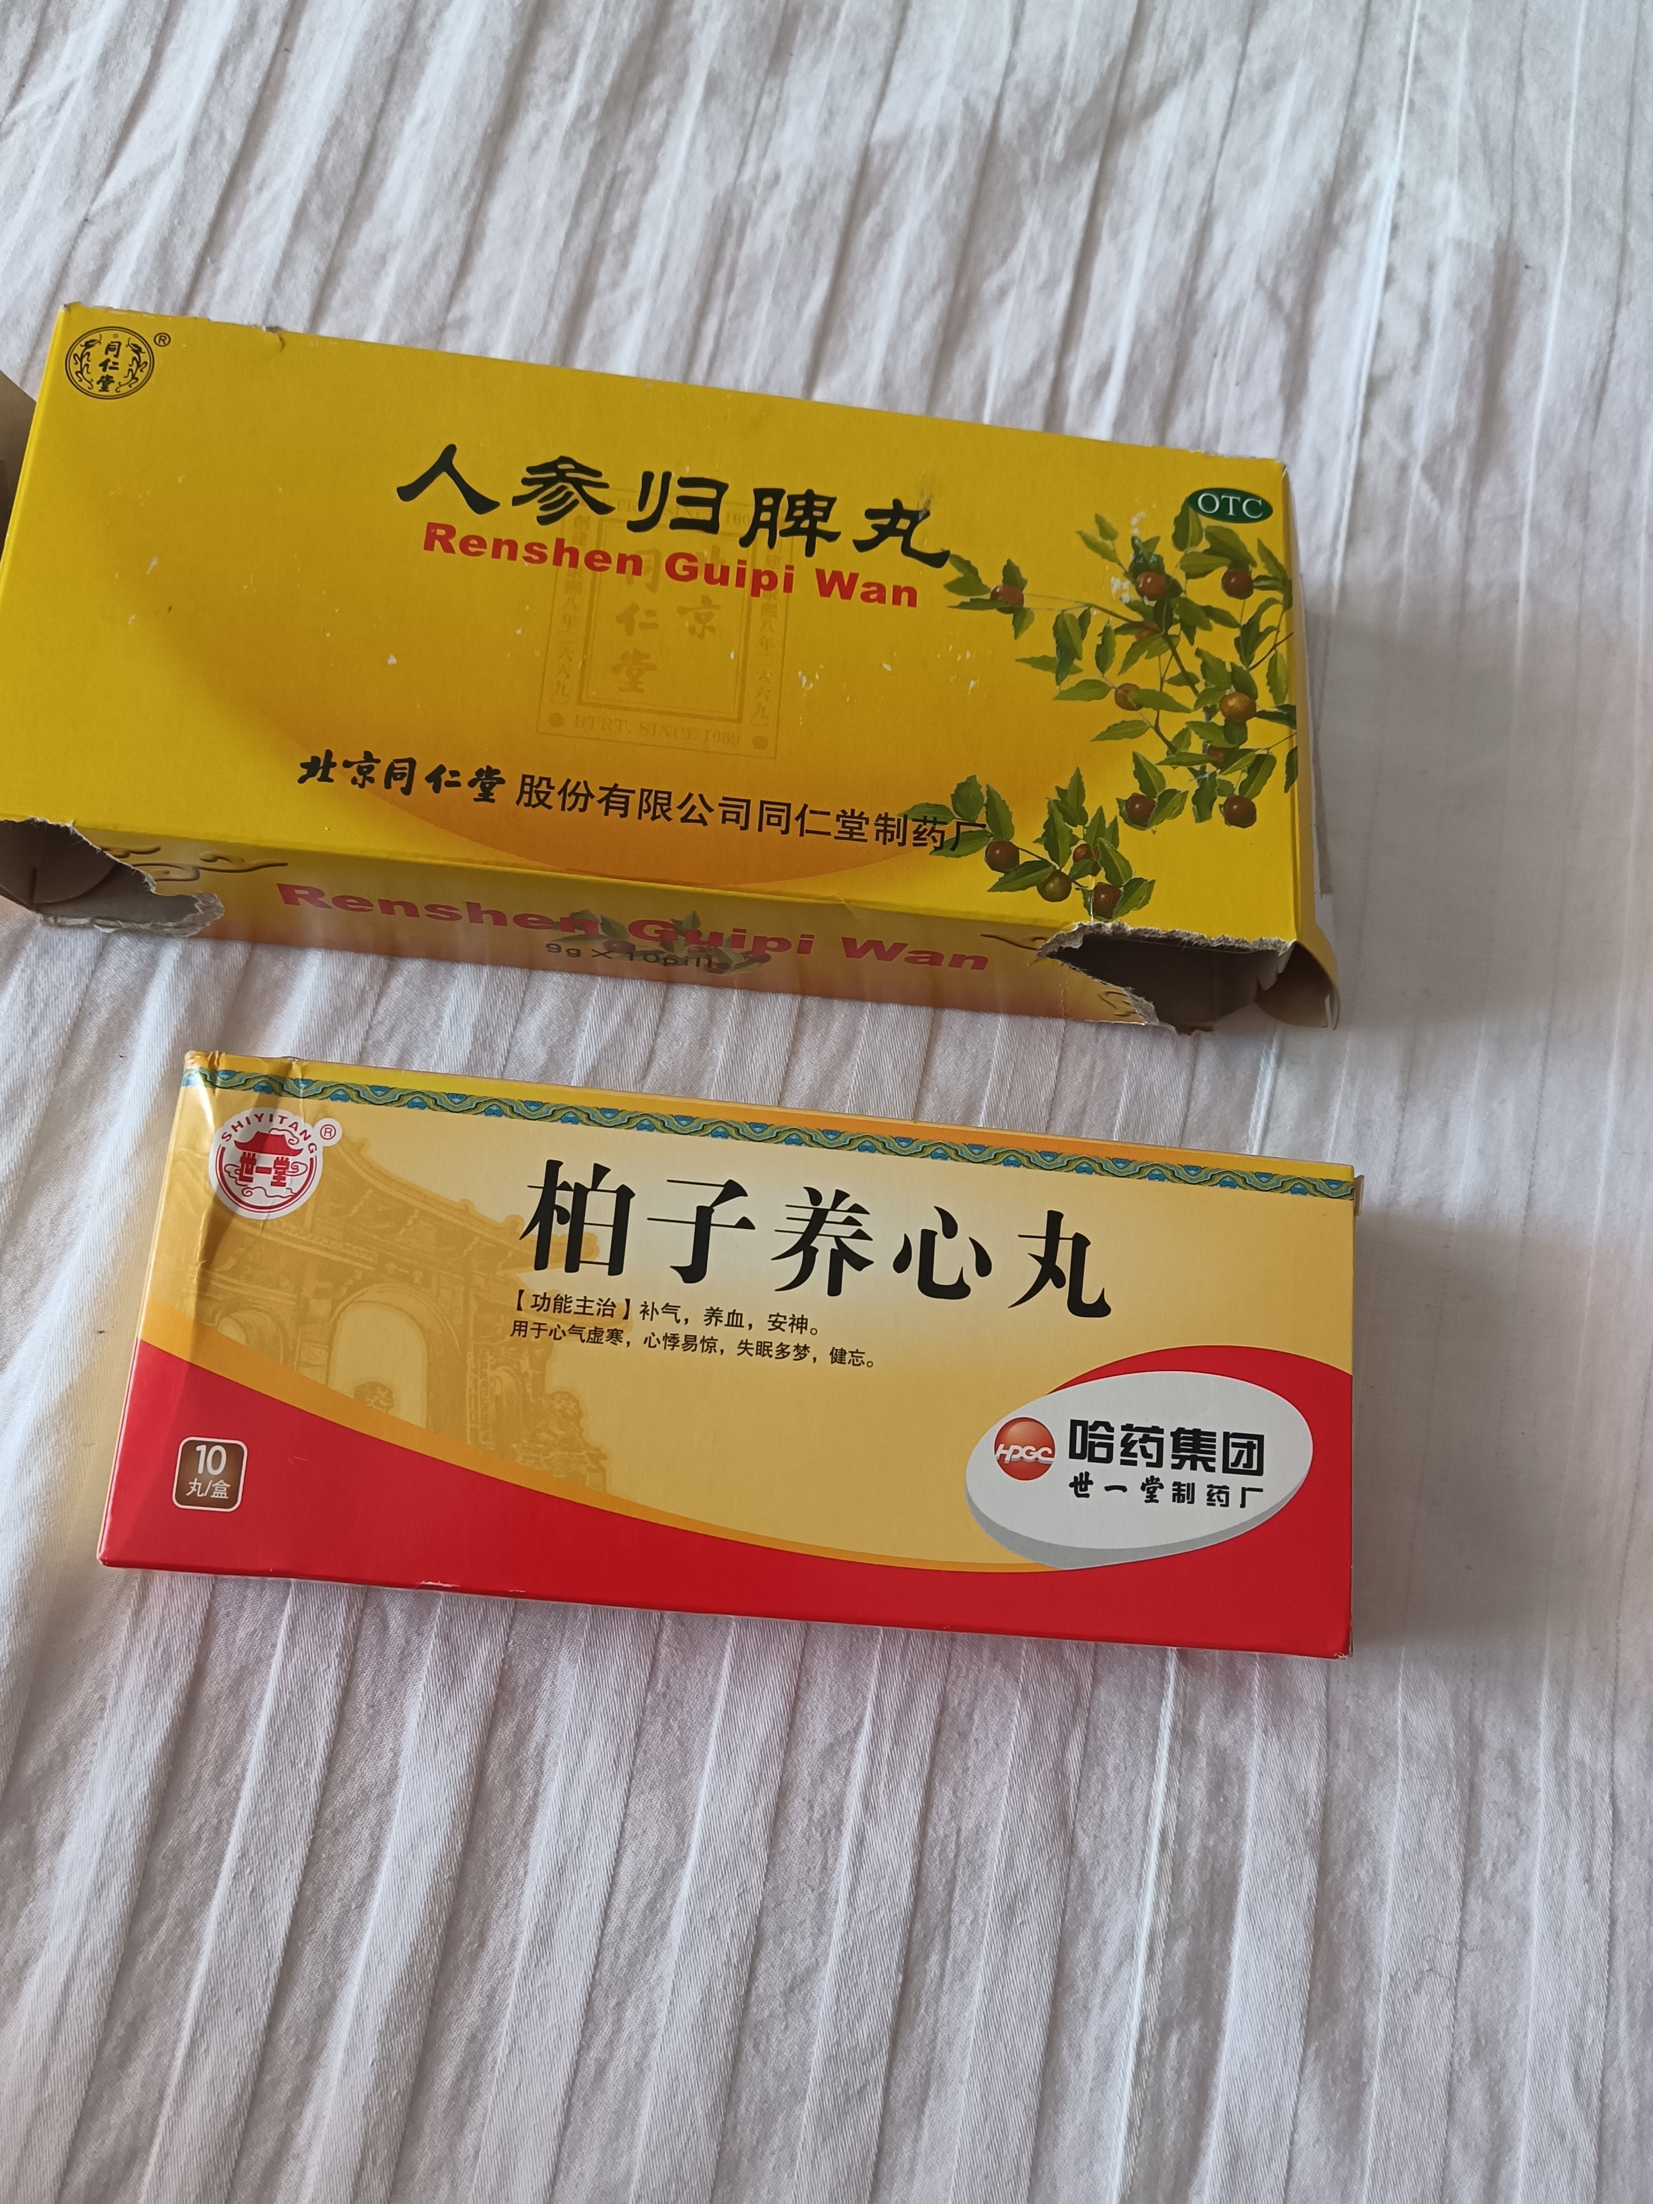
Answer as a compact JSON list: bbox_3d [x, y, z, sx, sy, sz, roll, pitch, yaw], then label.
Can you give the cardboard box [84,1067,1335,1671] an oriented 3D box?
[{"bbox_3d":[-0.009,0.035,0.234,0.156,0.028,0.063,6,76,-4],"label":"cardboard box"}]

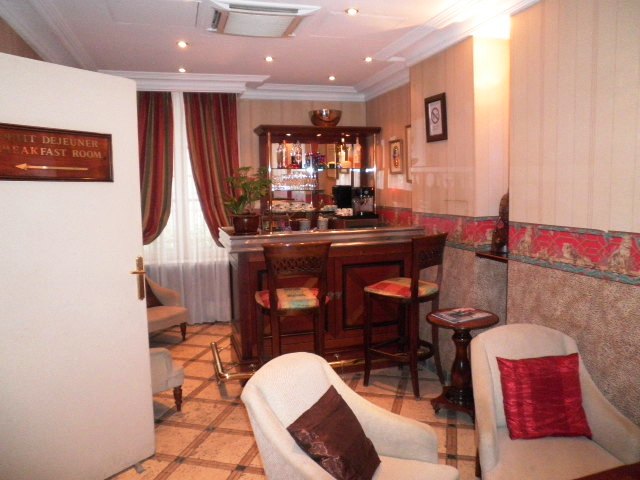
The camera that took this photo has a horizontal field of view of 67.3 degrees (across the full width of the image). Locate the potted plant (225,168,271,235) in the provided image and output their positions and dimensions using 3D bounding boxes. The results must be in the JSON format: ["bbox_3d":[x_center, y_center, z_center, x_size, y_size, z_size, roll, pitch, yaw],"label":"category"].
[{"bbox_3d":[-0.596,-0.320,3.819,0.358,0.534,0.350,-3,6,-15],"label":"potted plant"}]

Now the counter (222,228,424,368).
[{"bbox_3d":[-0.008,0.470,4.186,1.555,1.139,0.942,-3,6,-15],"label":"counter"}]

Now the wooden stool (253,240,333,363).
[{"bbox_3d":[-0.201,0.572,3.297,0.460,1.124,0.496,-3,6,-15],"label":"wooden stool"}]

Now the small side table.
[{"bbox_3d":[0.943,0.821,3.168,0.511,0.606,0.511,-3,6,-15],"label":"small side table"}]

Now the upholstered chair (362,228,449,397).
[{"bbox_3d":[0.621,0.528,3.554,0.504,1.124,0.504,4,8,44],"label":"upholstered chair"}]

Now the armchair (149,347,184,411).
[{"bbox_3d":[-1.384,0.795,3.139,0.657,0.766,0.701,3,7,36],"label":"armchair"}]

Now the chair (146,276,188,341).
[{"bbox_3d":[-1.792,0.643,4.724,0.701,0.766,0.657,3,7,36],"label":"chair"}]

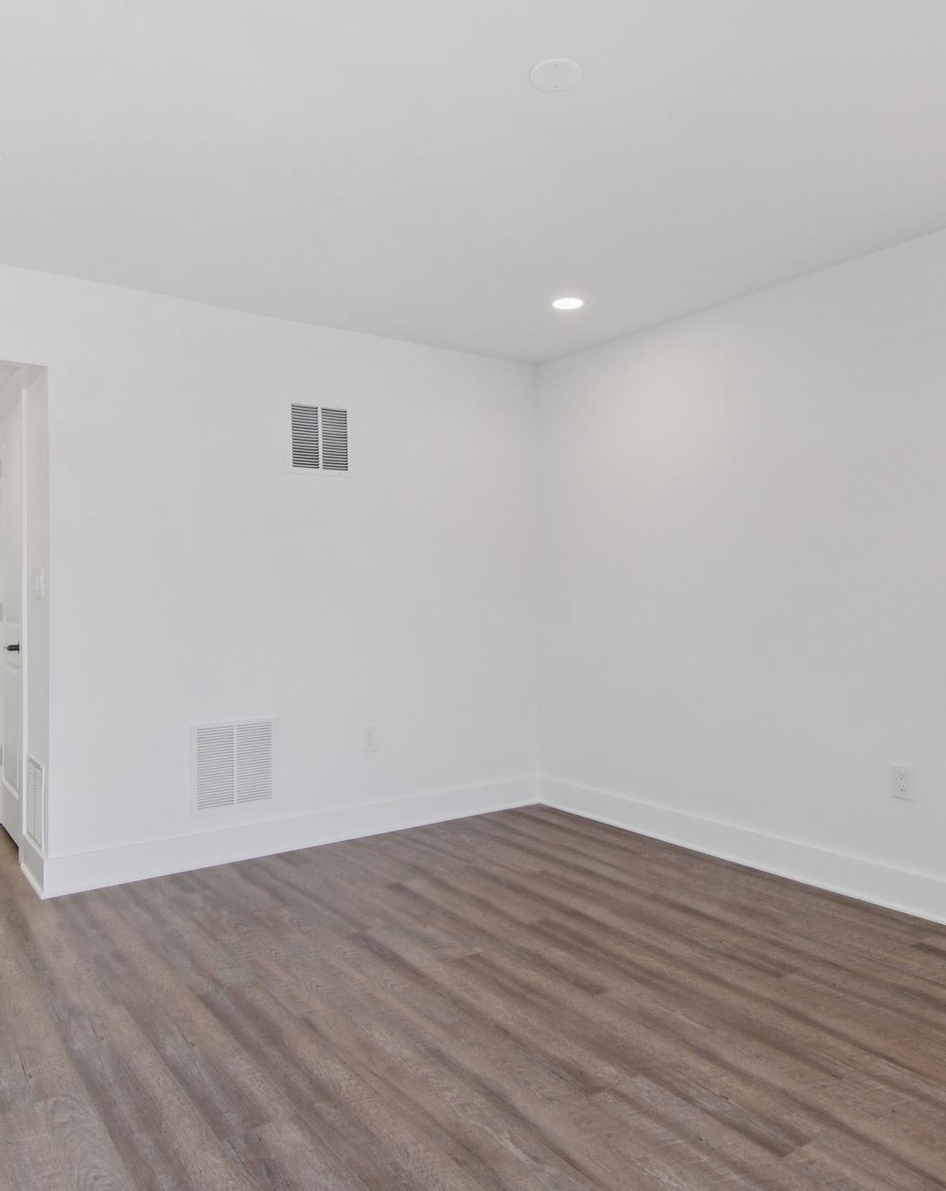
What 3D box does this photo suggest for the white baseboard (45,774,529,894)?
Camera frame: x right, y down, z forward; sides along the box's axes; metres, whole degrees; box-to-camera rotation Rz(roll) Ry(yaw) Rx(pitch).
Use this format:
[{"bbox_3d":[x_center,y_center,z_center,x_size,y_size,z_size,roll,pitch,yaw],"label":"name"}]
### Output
[{"bbox_3d":[-0.655,1.102,4.049,2.552,0.153,0.030,0,0,-37],"label":"white baseboard"}]

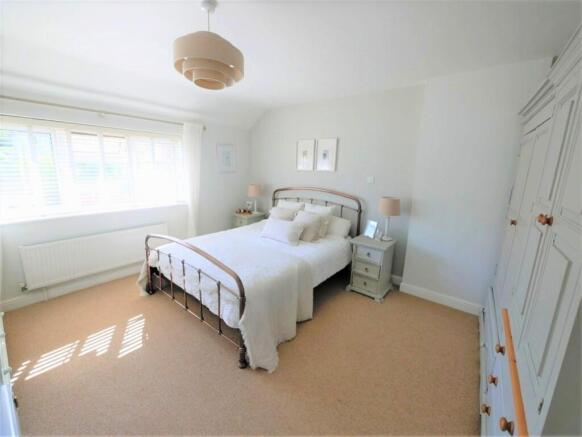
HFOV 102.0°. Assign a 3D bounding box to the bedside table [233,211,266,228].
[{"bbox_3d":[-0.735,0.245,4.150,0.436,0.614,0.415,10,14,37],"label":"bedside table"}]

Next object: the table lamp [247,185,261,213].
[{"bbox_3d":[-0.626,-0.326,4.146,0.222,0.508,0.222,10,14,37],"label":"table lamp"}]

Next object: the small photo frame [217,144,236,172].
[{"bbox_3d":[-1.066,-0.994,3.929,0.025,0.443,0.363,10,14,37],"label":"small photo frame"}]

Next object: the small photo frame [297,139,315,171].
[{"bbox_3d":[0.222,-0.945,3.525,0.307,0.453,0.025,10,14,37],"label":"small photo frame"}]

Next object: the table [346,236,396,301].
[{"bbox_3d":[0.933,0.559,2.777,0.429,0.614,0.415,10,14,37],"label":"table"}]

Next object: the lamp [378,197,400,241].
[{"bbox_3d":[1.140,-0.002,2.733,0.217,0.508,0.217,10,14,37],"label":"lamp"}]

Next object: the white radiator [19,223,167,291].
[{"bbox_3d":[-2.160,0.393,2.770,0.083,0.457,1.323,10,14,37],"label":"white radiator"}]

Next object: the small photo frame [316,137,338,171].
[{"bbox_3d":[0.500,-0.895,3.309,0.316,0.453,0.025,10,14,37],"label":"small photo frame"}]

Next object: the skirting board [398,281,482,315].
[{"bbox_3d":[1.612,0.878,2.585,0.755,0.094,0.018,10,14,37],"label":"skirting board"}]

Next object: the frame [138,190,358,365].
[{"bbox_3d":[-0.322,0.257,2.819,1.627,1.136,2.078,10,14,37],"label":"frame"}]

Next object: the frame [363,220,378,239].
[{"bbox_3d":[0.973,0.138,2.834,0.025,0.204,0.130,13,3,-35],"label":"frame"}]

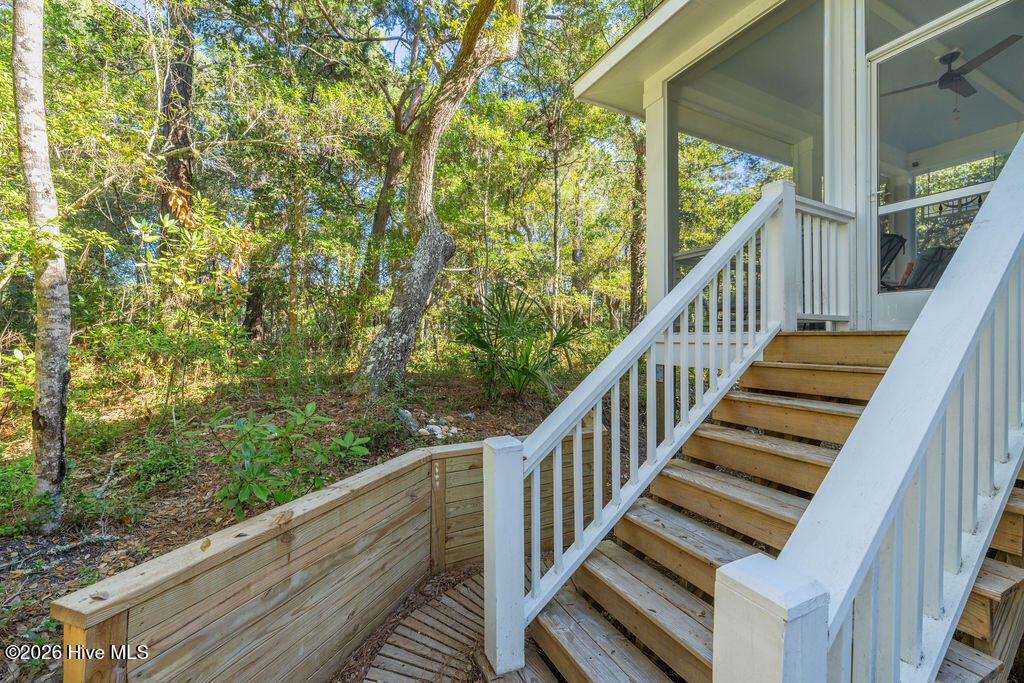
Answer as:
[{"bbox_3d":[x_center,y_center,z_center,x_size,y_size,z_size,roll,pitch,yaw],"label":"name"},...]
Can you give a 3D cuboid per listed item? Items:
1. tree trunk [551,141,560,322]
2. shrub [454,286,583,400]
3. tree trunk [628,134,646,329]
[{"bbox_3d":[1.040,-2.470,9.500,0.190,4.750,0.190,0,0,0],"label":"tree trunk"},{"bbox_3d":[0.085,0.010,4.500,1.450,1.300,1.350,0,0,0],"label":"shrub"},{"bbox_3d":[3.000,-2.550,9.500,0.420,5.180,0.400,0,0,0],"label":"tree trunk"}]

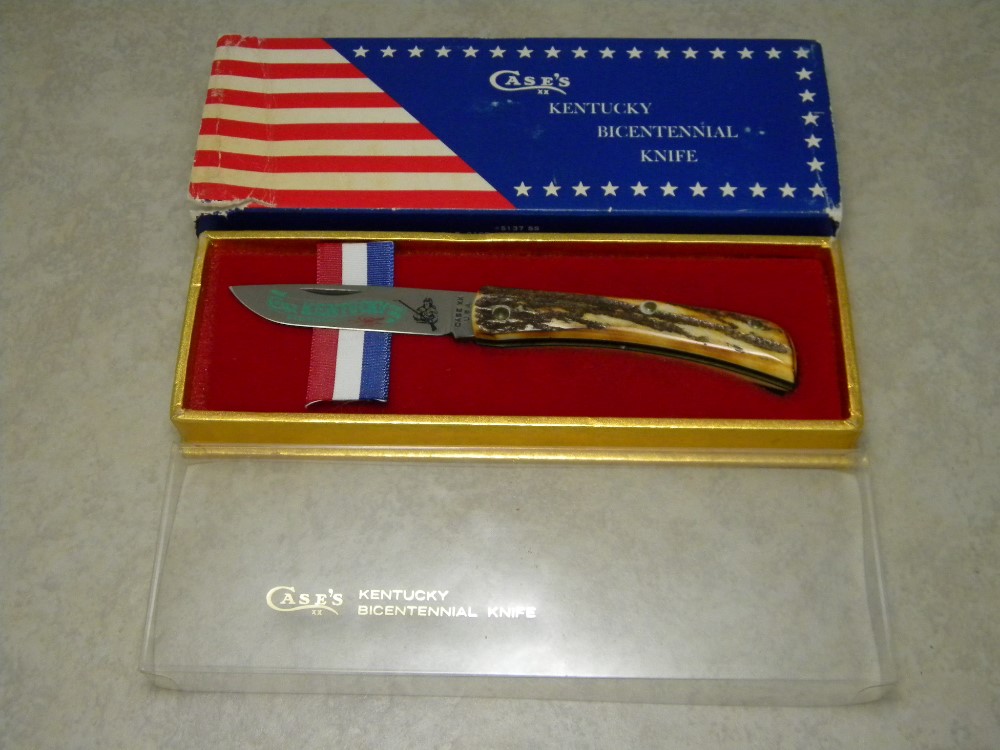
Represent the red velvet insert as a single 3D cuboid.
[{"bbox_3d":[0.005,-0.011,0.341,0.183,0.011,0.056,1,64,1],"label":"red velvet insert"}]

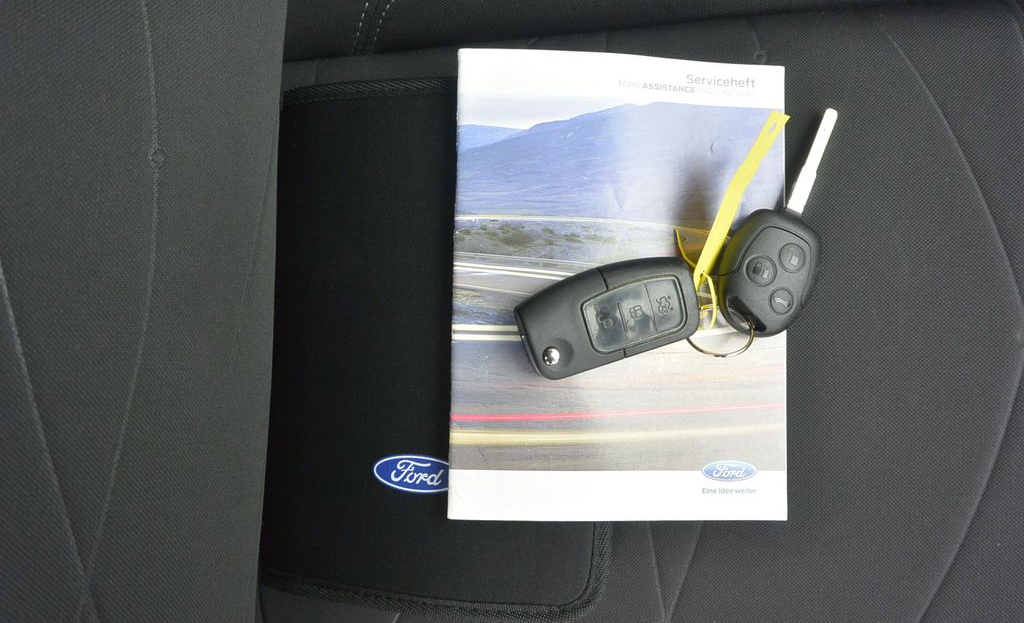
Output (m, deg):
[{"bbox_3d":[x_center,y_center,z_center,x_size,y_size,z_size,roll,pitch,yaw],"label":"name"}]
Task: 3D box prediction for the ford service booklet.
[{"bbox_3d":[0.050,-0.013,0.372,0.150,0.008,0.209,2,84,-4],"label":"ford service booklet"}]

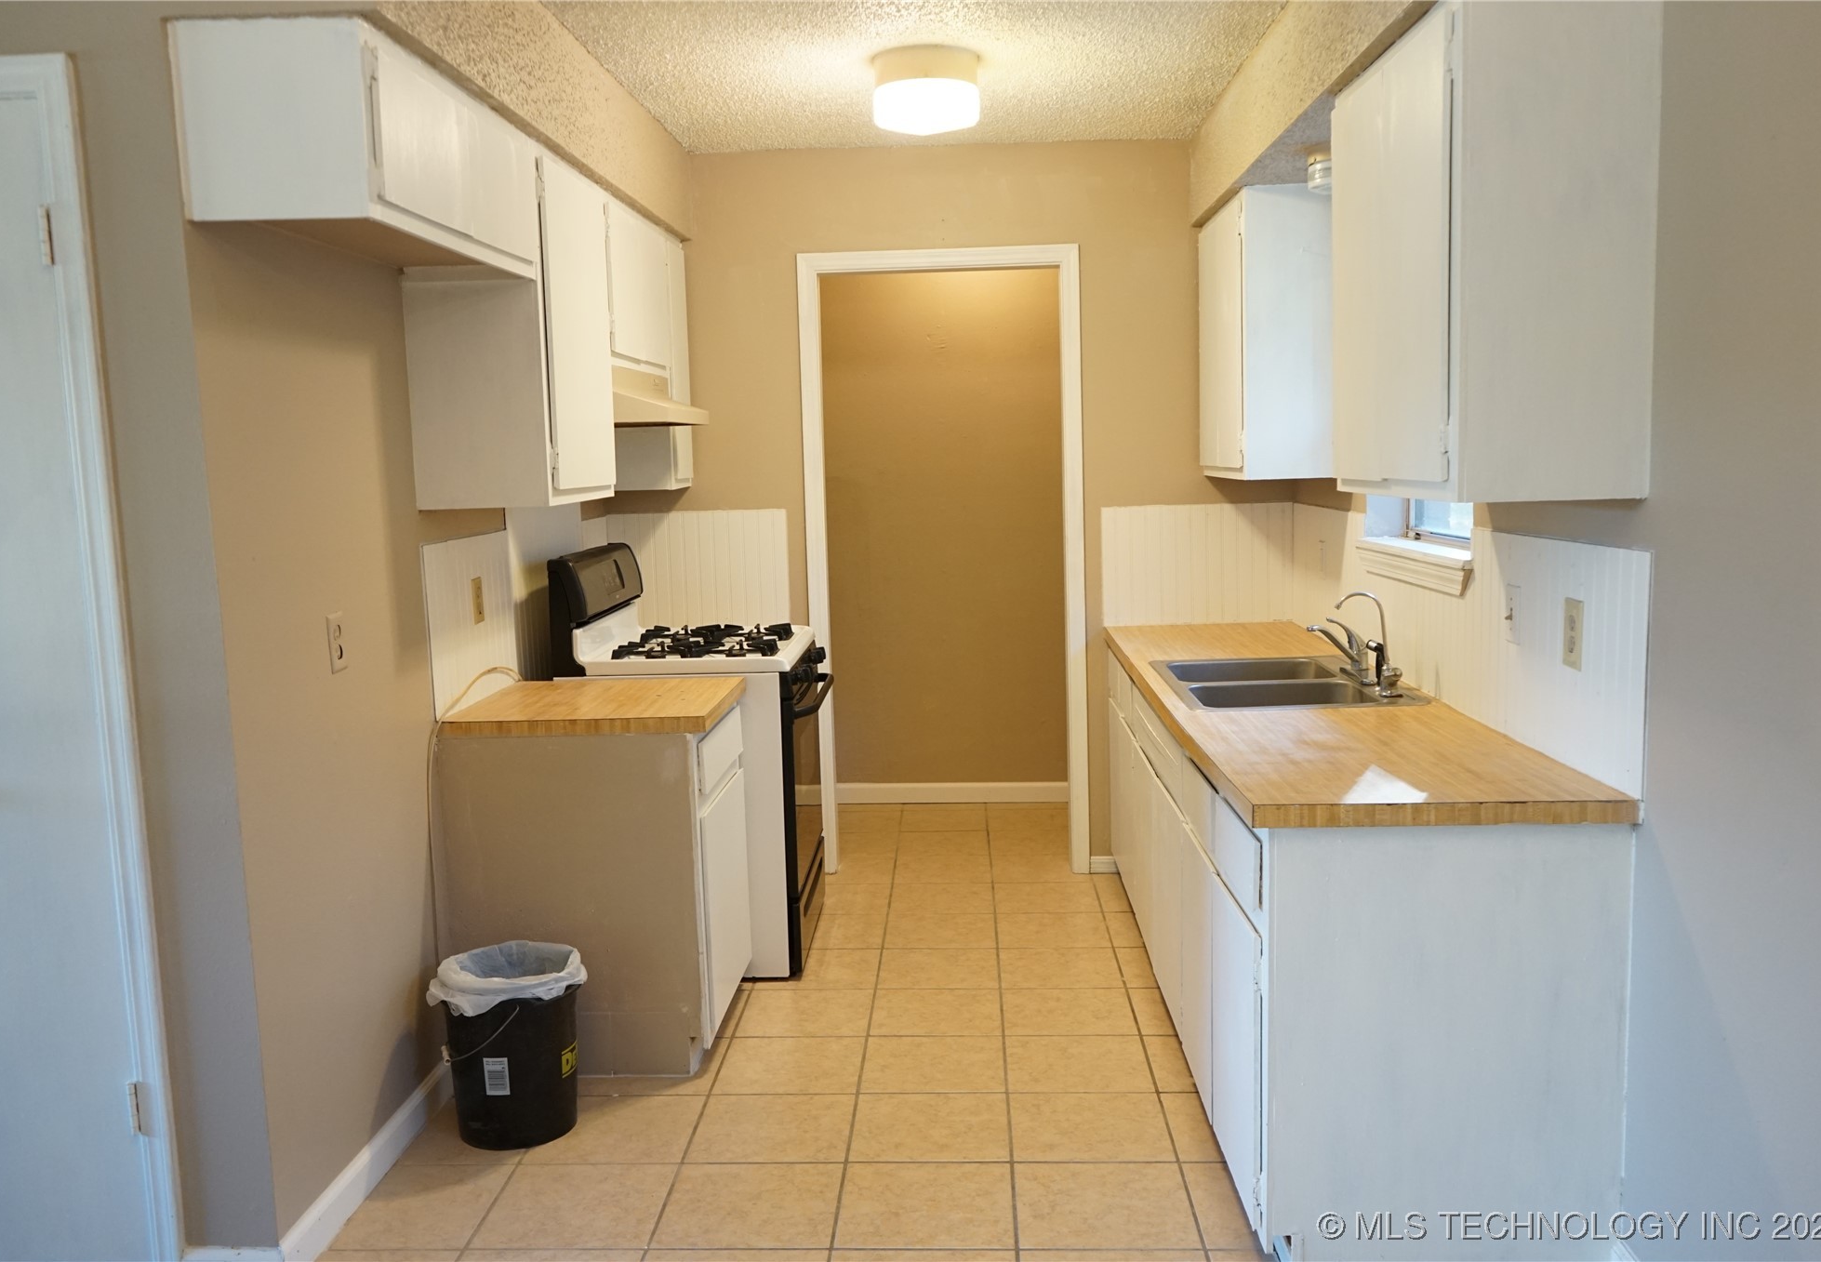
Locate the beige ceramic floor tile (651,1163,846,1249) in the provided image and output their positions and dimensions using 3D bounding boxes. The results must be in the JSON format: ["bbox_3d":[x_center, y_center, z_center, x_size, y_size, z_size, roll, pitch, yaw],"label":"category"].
[{"bbox_3d":[-0.306,1.117,2.856,0.333,0.010,0.325,-1,7,2],"label":"beige ceramic floor tile"}]

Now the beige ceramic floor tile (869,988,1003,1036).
[{"bbox_3d":[0.070,0.995,3.828,0.333,0.010,0.325,-1,7,2],"label":"beige ceramic floor tile"}]

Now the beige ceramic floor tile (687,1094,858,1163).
[{"bbox_3d":[-0.294,1.083,3.199,0.334,0.010,0.332,-1,7,2],"label":"beige ceramic floor tile"}]

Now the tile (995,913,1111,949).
[{"bbox_3d":[0.434,0.917,4.494,0.334,0.010,0.332,-1,7,2],"label":"tile"}]

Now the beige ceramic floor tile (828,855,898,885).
[{"bbox_3d":[-0.224,0.862,5.254,0.337,0.010,0.335,-1,7,2],"label":"beige ceramic floor tile"}]

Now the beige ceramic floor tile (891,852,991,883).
[{"bbox_3d":[0.119,0.841,5.143,0.333,0.010,0.325,-1,7,2],"label":"beige ceramic floor tile"}]

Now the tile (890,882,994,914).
[{"bbox_3d":[0.108,0.896,4.905,0.337,0.010,0.335,-1,7,2],"label":"tile"}]

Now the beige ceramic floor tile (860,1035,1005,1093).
[{"bbox_3d":[0.057,1.034,3.500,0.333,0.010,0.325,-1,7,2],"label":"beige ceramic floor tile"}]

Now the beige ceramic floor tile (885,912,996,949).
[{"bbox_3d":[0.094,0.922,4.507,0.334,0.010,0.332,-1,7,2],"label":"beige ceramic floor tile"}]

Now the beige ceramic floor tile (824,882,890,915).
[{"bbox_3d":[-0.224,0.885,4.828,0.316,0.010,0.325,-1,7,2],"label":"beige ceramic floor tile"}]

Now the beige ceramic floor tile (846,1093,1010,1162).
[{"bbox_3d":[0.045,1.072,3.171,0.333,0.010,0.325,-1,7,2],"label":"beige ceramic floor tile"}]

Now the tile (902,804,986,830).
[{"bbox_3d":[0.144,0.761,5.874,0.334,0.010,0.332,-1,7,2],"label":"tile"}]

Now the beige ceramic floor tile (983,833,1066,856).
[{"bbox_3d":[0.478,0.811,5.562,0.337,0.010,0.335,-1,7,2],"label":"beige ceramic floor tile"}]

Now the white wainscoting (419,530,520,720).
[{"bbox_3d":[-1.094,-0.030,3.698,0.010,0.413,0.630,-1,7,2],"label":"white wainscoting"}]

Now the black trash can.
[{"bbox_3d":[-0.868,0.907,3.224,0.312,0.360,0.312,-2,7,0],"label":"black trash can"}]

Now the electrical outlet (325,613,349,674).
[{"bbox_3d":[-1.131,0.024,2.909,0.010,0.116,0.073,-1,7,2],"label":"electrical outlet"}]

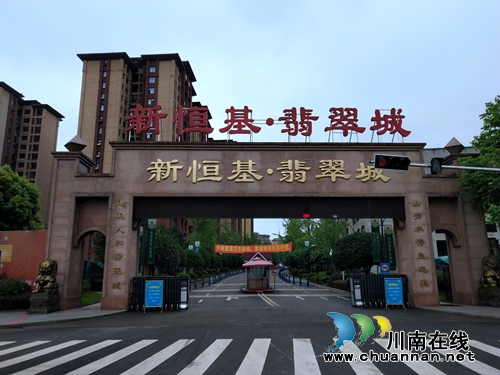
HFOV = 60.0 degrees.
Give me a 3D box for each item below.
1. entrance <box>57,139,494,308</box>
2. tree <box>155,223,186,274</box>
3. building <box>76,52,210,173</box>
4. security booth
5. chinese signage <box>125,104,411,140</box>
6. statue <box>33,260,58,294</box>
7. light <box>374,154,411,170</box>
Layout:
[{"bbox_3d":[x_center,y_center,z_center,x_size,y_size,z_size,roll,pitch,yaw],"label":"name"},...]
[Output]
[{"bbox_3d":[1.172,2.086,24.763,23.900,9.200,2.300,0,-12,-2],"label":"entrance"},{"bbox_3d":[-6.339,5.519,34.550,2.700,5.100,2.700,0,-12,-2],"label":"tree"},{"bbox_3d":[-28.711,-3.438,110.009,26.000,57.000,19.000,-1,-12,4],"label":"building"},{"bbox_3d":[0.726,7.043,36.150,2.650,3.150,2.500,0,-12,-2],"label":"security booth"},{"bbox_3d":[1.163,-3.949,25.878,17.019,2.018,0.300,0,-12,-2],"label":"chinese signage"},{"bbox_3d":[-9.888,4.255,20.950,0.820,1.560,1.150,0,-12,-2],"label":"statue"},{"bbox_3d":[4.677,-0.813,14.200,1.130,0.420,0.330,0,-12,-3],"label":"light"}]

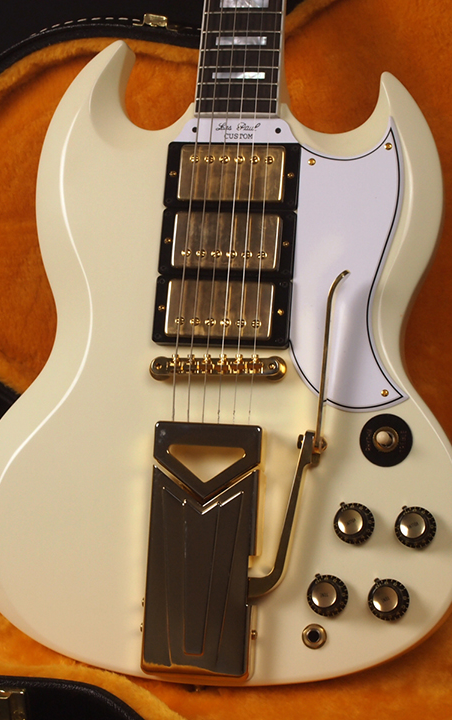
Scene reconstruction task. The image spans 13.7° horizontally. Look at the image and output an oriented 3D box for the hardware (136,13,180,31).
[{"bbox_3d":[-0.050,-0.240,1.335,0.033,0.011,0.014,8,-5,9],"label":"hardware"}]

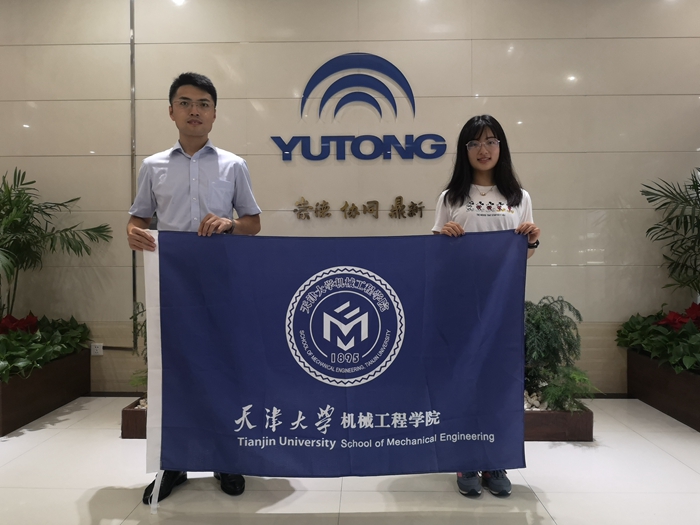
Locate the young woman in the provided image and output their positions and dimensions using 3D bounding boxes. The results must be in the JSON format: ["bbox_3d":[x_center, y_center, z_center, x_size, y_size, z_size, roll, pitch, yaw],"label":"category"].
[{"bbox_3d":[0.579,0.156,2.318,0.455,1.600,0.360,0,1,5],"label":"young woman"}]

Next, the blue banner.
[{"bbox_3d":[-0.055,0.365,2.189,1.510,0.970,0.100,0,1,2],"label":"blue banner"}]

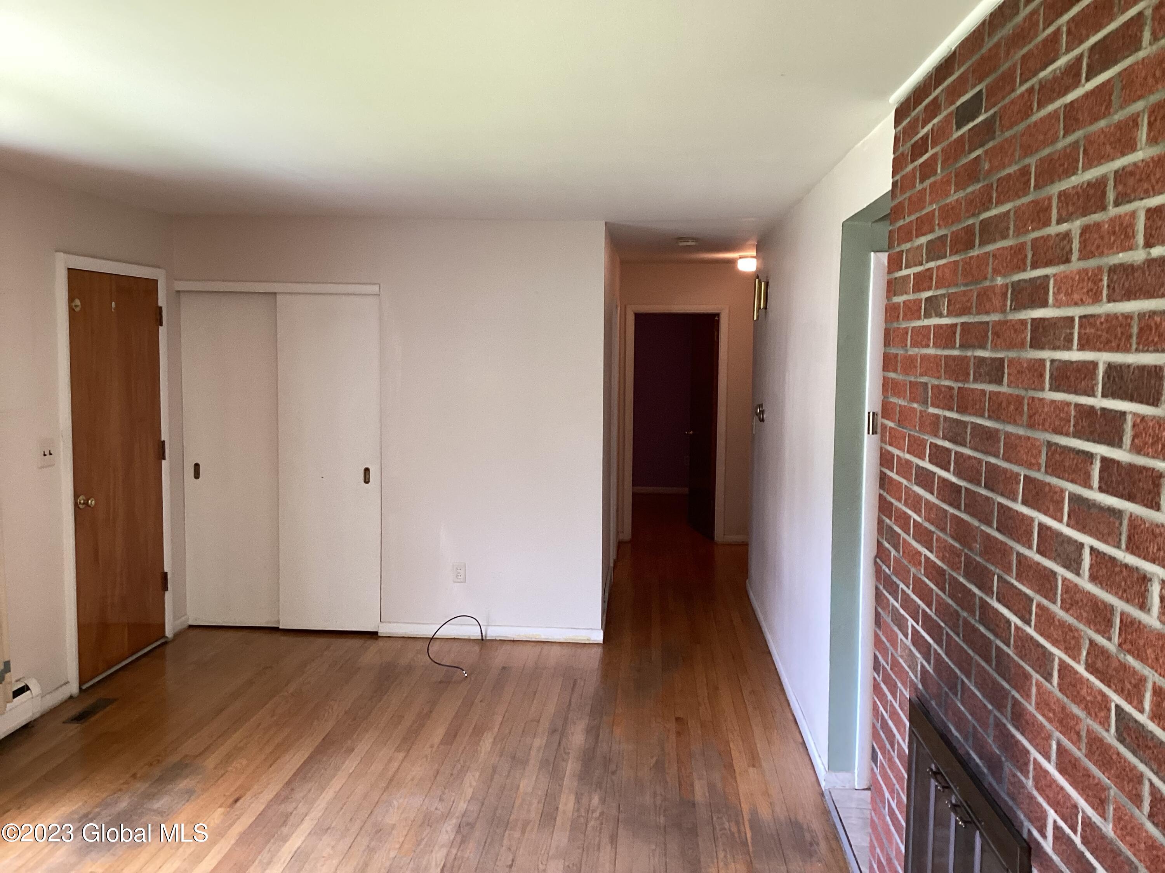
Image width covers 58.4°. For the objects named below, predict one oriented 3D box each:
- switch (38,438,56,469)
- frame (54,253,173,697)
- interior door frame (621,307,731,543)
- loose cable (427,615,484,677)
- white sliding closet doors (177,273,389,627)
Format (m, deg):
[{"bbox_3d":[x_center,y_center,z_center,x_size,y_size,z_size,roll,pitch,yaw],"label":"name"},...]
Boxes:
[{"bbox_3d":[-2.471,0.075,4.816,0.020,0.124,0.122,1,5,4],"label":"switch"},{"bbox_3d":[-2.480,0.152,5.505,0.130,2.122,1.108,1,5,4],"label":"frame"},{"bbox_3d":[0.820,-0.105,9.198,0.899,2.083,0.130,1,5,4],"label":"interior door frame"},{"bbox_3d":[-0.721,1.121,5.752,0.310,0.190,0.670,1,5,4],"label":"loose cable"},{"bbox_3d":[-1.765,0.132,6.131,1.207,2.072,0.130,1,5,4],"label":"white sliding closet doors"}]

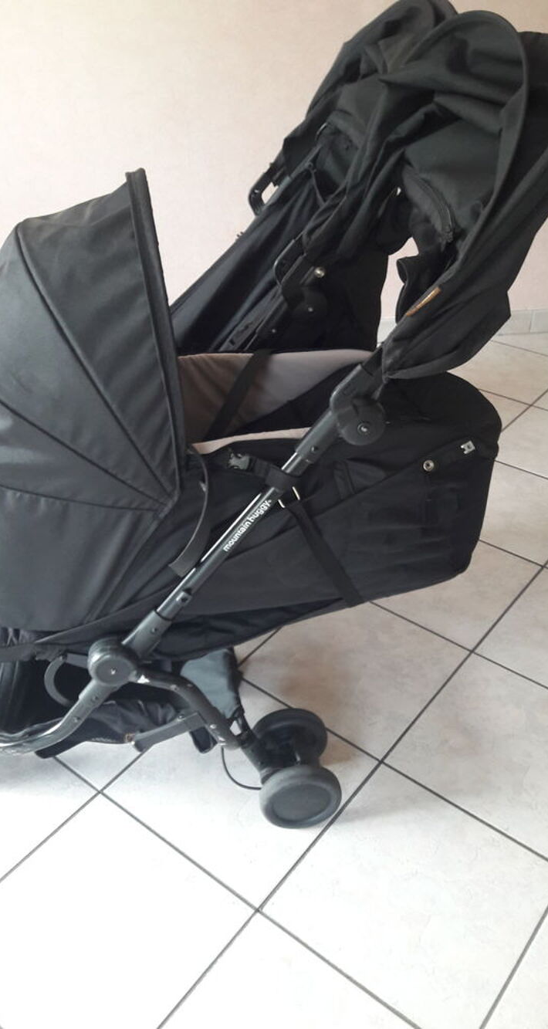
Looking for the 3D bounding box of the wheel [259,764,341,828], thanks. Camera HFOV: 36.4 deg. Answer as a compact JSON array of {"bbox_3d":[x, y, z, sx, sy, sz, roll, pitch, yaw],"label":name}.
[{"bbox_3d":[0.042,0.441,1.296,0.129,0.129,0.039,-5,36,-5],"label":"wheel"}]

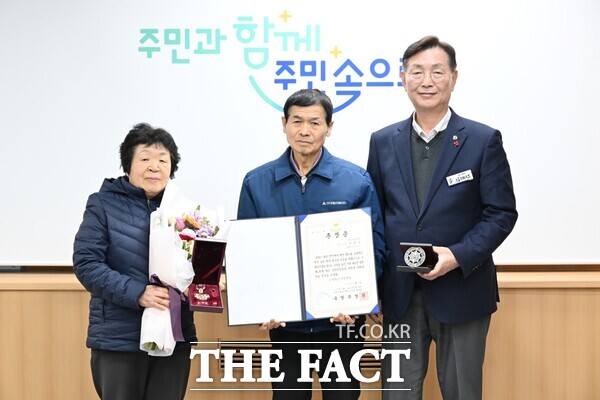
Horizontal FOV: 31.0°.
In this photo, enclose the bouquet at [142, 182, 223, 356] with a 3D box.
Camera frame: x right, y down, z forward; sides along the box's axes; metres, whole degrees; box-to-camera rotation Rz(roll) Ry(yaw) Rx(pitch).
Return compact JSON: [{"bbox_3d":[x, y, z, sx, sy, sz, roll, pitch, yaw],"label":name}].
[{"bbox_3d":[-0.384,0.220,3.400,0.250,0.555,0.200,14,-8,-19],"label":"bouquet"}]

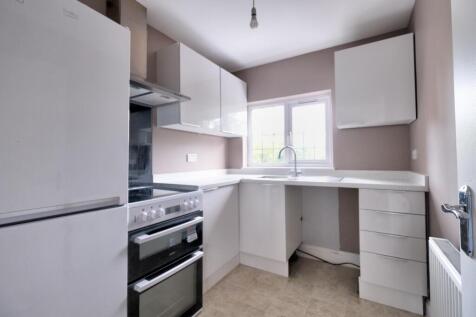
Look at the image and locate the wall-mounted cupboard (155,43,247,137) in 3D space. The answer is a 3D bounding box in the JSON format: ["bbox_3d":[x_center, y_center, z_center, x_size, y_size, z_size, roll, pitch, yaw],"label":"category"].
[{"bbox_3d":[-0.331,-0.655,2.298,0.314,0.719,1.191,-1,0,30],"label":"wall-mounted cupboard"}]

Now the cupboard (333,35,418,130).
[{"bbox_3d":[1.281,-0.684,1.915,0.591,0.719,0.305,-1,0,30],"label":"cupboard"}]

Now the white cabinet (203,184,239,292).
[{"bbox_3d":[-0.378,0.693,1.958,0.576,0.858,0.580,-1,-1,30],"label":"white cabinet"}]

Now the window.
[{"bbox_3d":[0.619,-0.319,2.596,1.125,0.862,0.070,-1,0,30],"label":"window"}]

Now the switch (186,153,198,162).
[{"bbox_3d":[-0.522,-0.008,2.248,0.012,0.087,0.148,-1,0,30],"label":"switch"}]

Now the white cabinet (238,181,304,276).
[{"bbox_3d":[0.377,0.684,2.211,0.481,0.873,0.580,-1,0,30],"label":"white cabinet"}]

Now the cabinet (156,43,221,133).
[{"bbox_3d":[-0.479,-0.653,2.041,0.314,0.719,0.596,-1,0,30],"label":"cabinet"}]

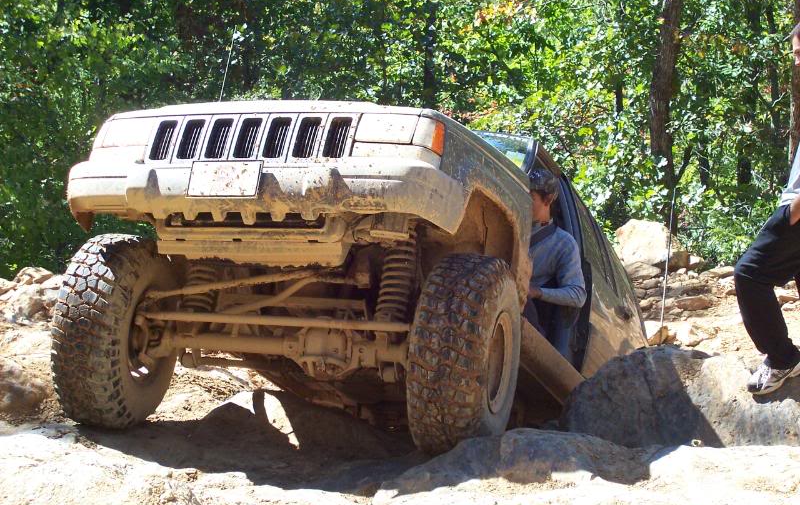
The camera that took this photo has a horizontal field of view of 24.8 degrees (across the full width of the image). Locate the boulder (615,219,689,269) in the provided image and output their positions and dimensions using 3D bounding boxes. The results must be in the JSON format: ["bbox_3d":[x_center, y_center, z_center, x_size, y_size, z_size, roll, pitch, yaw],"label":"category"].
[{"bbox_3d":[2.140,-0.077,15.500,0.630,0.430,0.500,0,2,0],"label":"boulder"}]

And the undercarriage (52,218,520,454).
[{"bbox_3d":[-0.474,0.366,7.750,1.840,0.920,1.000,0,-16,20],"label":"undercarriage"}]

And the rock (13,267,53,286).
[{"bbox_3d":[-2.723,0.178,13.500,0.310,0.170,0.250,0,2,0],"label":"rock"}]

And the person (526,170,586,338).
[{"bbox_3d":[0.680,0.070,9.100,0.520,1.080,0.750,-3,-11,27],"label":"person"}]

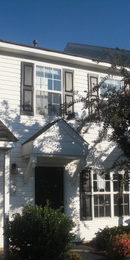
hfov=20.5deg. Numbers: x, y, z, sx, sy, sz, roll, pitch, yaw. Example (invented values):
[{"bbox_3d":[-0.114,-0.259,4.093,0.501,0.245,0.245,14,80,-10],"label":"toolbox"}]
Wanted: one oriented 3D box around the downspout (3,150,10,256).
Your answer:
[{"bbox_3d":[-1.329,1.703,8.320,0.110,2.400,0.110,4,-10,-30],"label":"downspout"}]

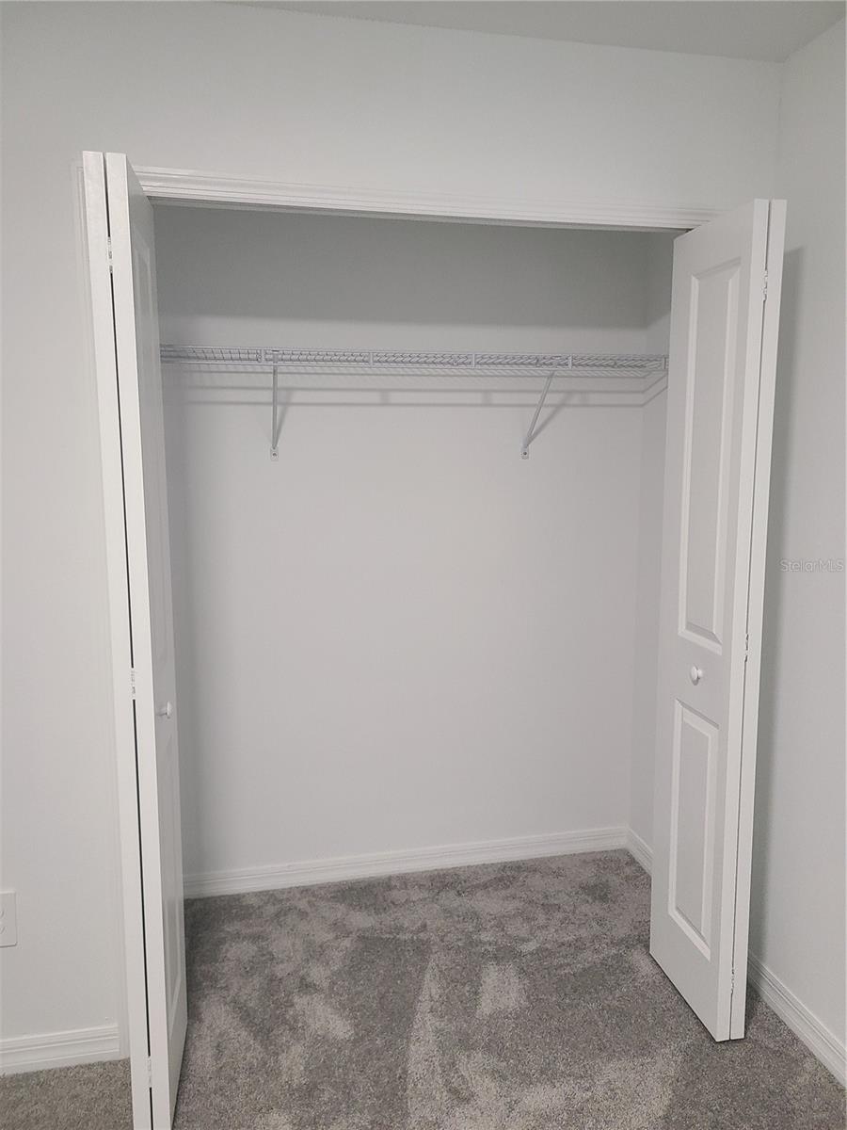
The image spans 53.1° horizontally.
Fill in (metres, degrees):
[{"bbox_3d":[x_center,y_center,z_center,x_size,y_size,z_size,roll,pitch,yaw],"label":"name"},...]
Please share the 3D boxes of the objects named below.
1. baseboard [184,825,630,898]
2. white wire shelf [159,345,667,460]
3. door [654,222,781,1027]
[{"bbox_3d":[-0.079,1.046,2.994,1.746,0.088,0.015,-2,8,-12],"label":"baseboard"},{"bbox_3d":[-0.051,-0.487,2.639,1.746,0.318,0.308,-2,8,-12],"label":"white wire shelf"},{"bbox_3d":[0.730,0.171,2.179,0.085,2.007,0.377,-2,8,-10],"label":"door"}]

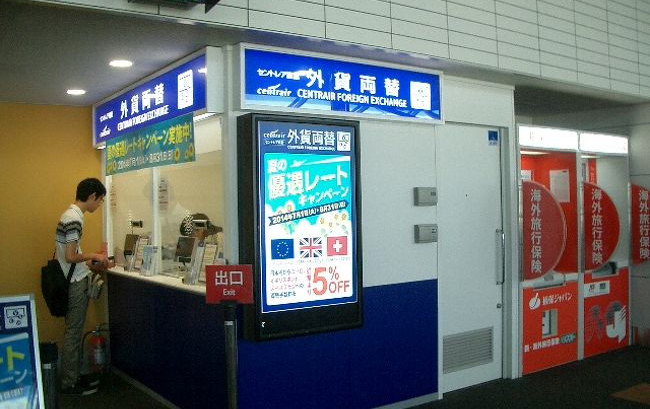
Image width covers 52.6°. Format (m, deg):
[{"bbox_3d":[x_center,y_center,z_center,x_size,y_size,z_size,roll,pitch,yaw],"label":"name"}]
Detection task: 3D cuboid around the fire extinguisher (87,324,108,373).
[{"bbox_3d":[-2.090,1.316,6.038,0.180,0.458,0.150,-1,-1,-34],"label":"fire extinguisher"}]

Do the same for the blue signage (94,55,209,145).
[{"bbox_3d":[-1.392,-0.750,5.102,0.100,0.399,2.500,-1,-1,-34],"label":"blue signage"}]

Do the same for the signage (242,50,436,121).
[{"bbox_3d":[0.154,-0.772,4.436,1.672,0.392,0.130,-1,-1,-34],"label":"signage"}]

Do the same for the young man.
[{"bbox_3d":[-2.007,0.653,5.460,0.450,1.736,0.430,-1,-1,-41],"label":"young man"}]

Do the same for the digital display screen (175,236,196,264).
[{"bbox_3d":[-1.087,0.353,5.119,0.260,0.200,0.040,-1,-11,43],"label":"digital display screen"}]

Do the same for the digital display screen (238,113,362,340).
[{"bbox_3d":[-0.141,0.135,4.172,0.777,1.335,0.200,-1,-1,-34],"label":"digital display screen"}]

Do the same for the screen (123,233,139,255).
[{"bbox_3d":[-1.832,0.381,6.203,0.260,0.200,0.040,-1,-11,43],"label":"screen"}]

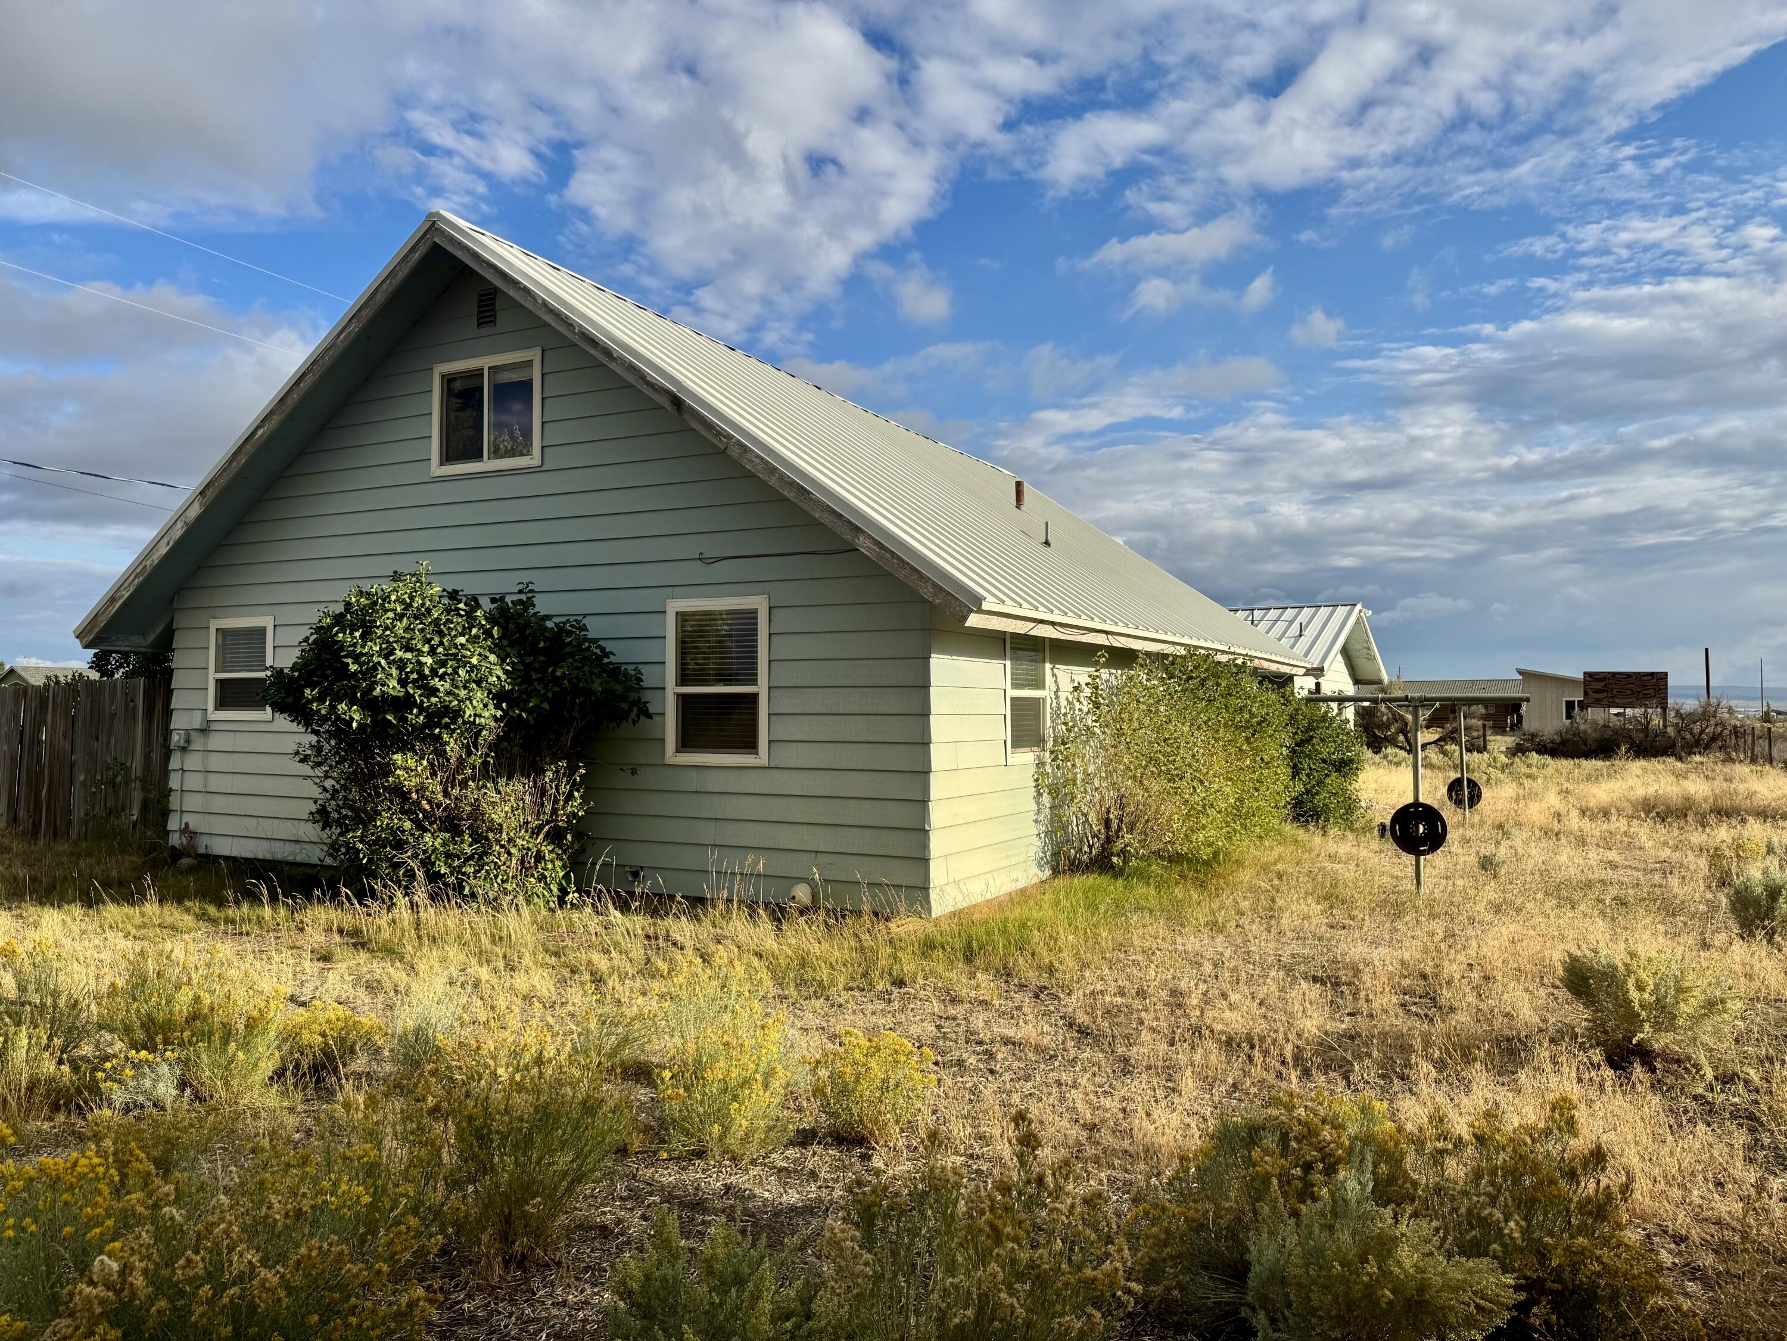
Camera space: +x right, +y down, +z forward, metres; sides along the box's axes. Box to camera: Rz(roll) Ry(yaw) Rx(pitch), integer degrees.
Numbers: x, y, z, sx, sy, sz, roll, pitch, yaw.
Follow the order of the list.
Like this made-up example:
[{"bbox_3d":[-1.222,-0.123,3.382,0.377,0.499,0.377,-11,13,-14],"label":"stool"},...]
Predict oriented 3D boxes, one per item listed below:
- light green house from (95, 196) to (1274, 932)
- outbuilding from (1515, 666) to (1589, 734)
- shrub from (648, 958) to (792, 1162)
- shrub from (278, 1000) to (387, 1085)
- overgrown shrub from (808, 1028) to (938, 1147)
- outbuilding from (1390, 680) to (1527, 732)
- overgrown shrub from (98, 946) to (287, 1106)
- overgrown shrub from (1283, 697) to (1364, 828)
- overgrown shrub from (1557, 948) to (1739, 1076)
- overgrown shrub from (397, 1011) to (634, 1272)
[{"bbox_3d":[-0.768,-0.764,15.695,9.723,5.541,12.866,-1,-2,28],"label":"light green house"},{"bbox_3d":[44.385,2.065,83.065,5.000,4.300,6.500,-1,-2,28],"label":"outbuilding"},{"bbox_3d":[-0.588,1.289,4.280,0.490,0.680,0.460,0,-2,-8],"label":"shrub"},{"bbox_3d":[-2.278,1.474,5.029,0.420,0.340,0.400,1,-2,-24],"label":"shrub"},{"bbox_3d":[-0.075,1.433,4.365,0.440,0.400,0.420,0,-2,-1],"label":"overgrown shrub"},{"bbox_3d":[40.903,2.524,92.059,12.500,3.900,8.500,-1,-2,28],"label":"outbuilding"},{"bbox_3d":[-2.690,1.335,4.791,0.700,0.600,0.620,1,-2,-29],"label":"overgrown shrub"},{"bbox_3d":[5.338,1.139,15.626,1.450,1.720,1.450,-1,-2,28],"label":"overgrown shrub"},{"bbox_3d":[3.329,1.431,5.461,0.760,0.500,0.720,-1,-2,31],"label":"overgrown shrub"},{"bbox_3d":[-1.058,1.262,3.474,0.620,0.680,0.580,1,-2,-17],"label":"overgrown shrub"}]

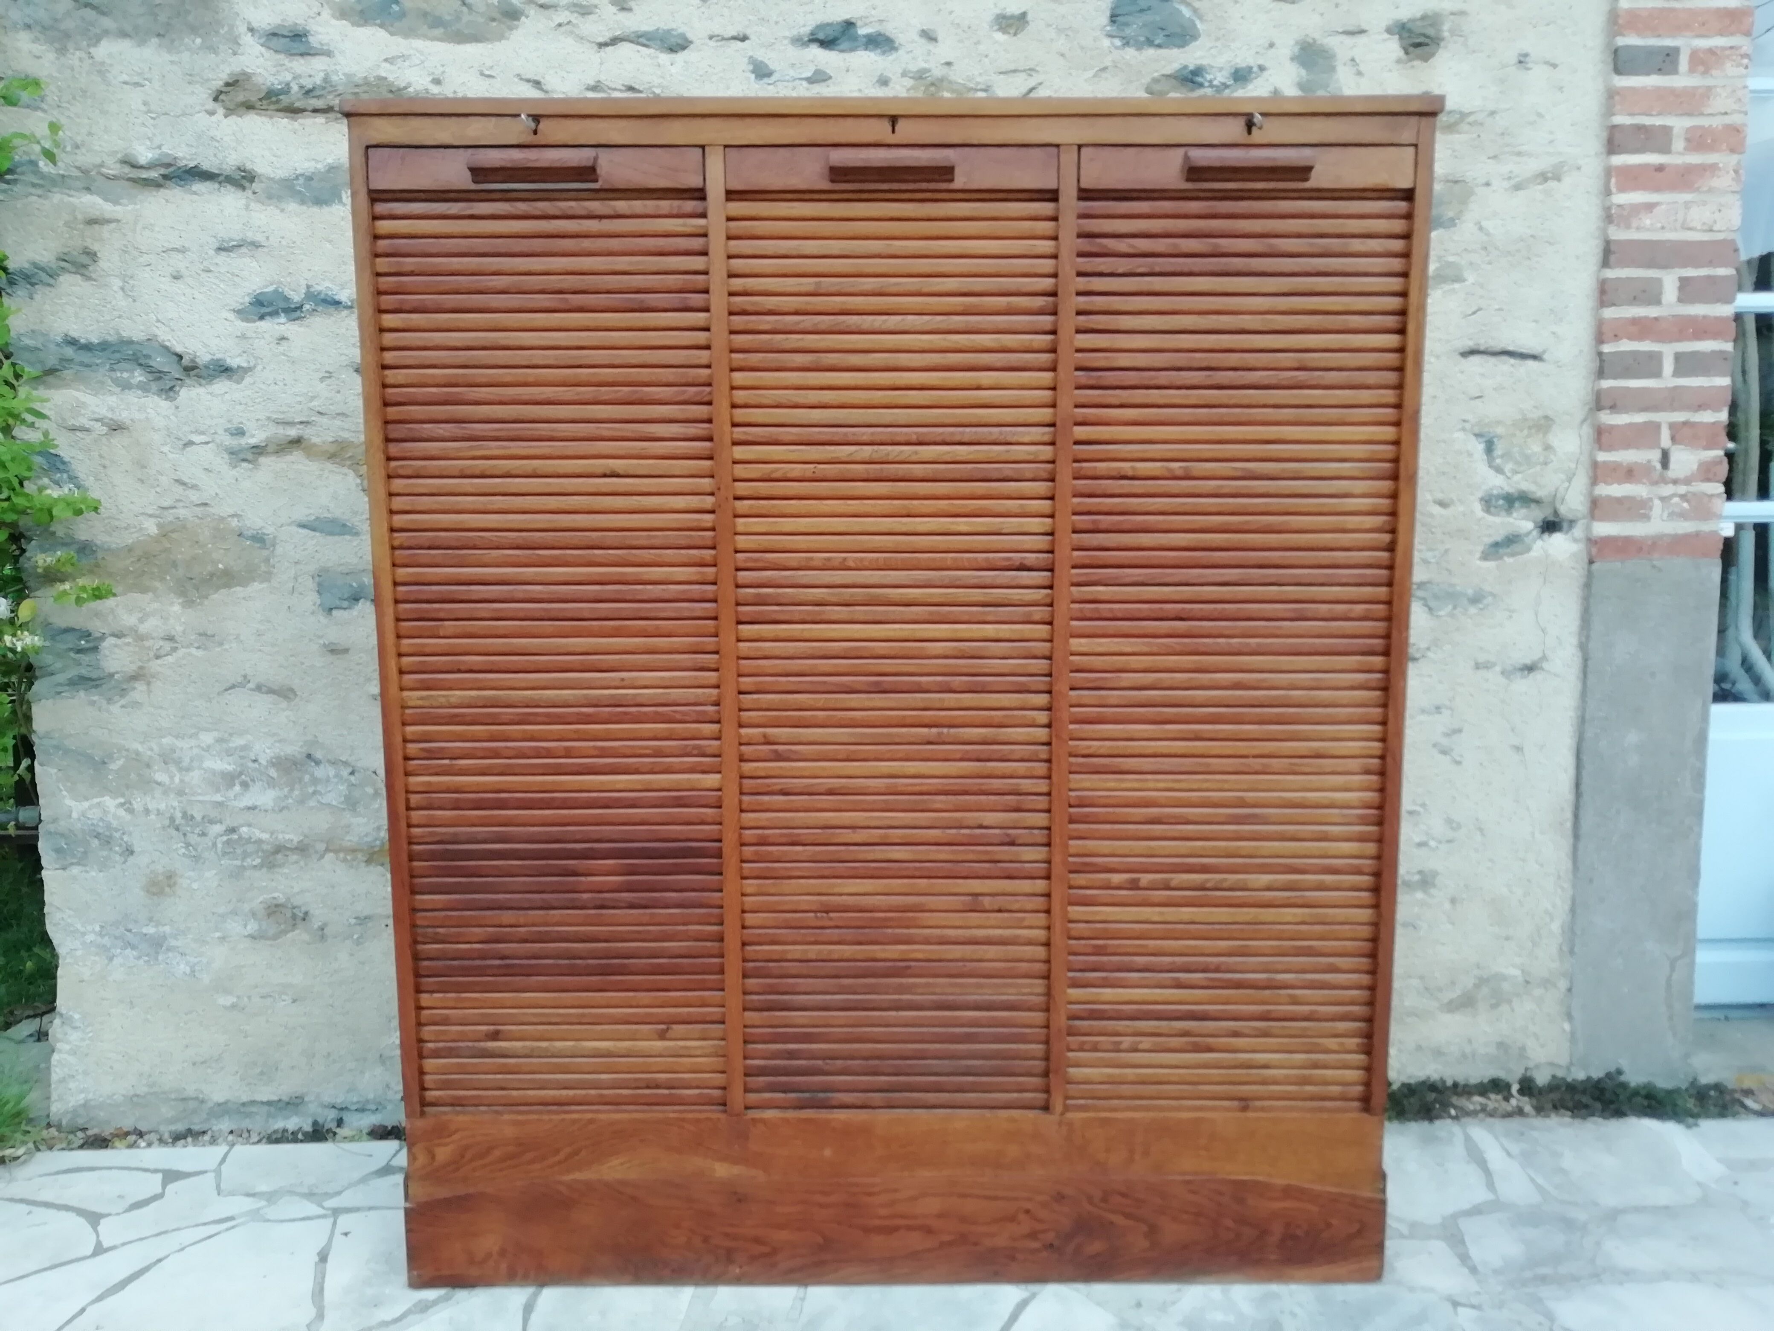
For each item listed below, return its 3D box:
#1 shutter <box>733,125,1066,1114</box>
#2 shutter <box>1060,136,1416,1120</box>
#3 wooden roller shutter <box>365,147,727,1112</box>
[{"bbox_3d":[0.010,-0.014,1.616,0.388,1.182,0.045,0,8,0],"label":"shutter"},{"bbox_3d":[0.419,-0.015,1.614,0.388,1.182,0.045,0,8,0],"label":"shutter"},{"bbox_3d":[-0.401,-0.013,1.617,0.392,1.182,0.045,0,8,0],"label":"wooden roller shutter"}]

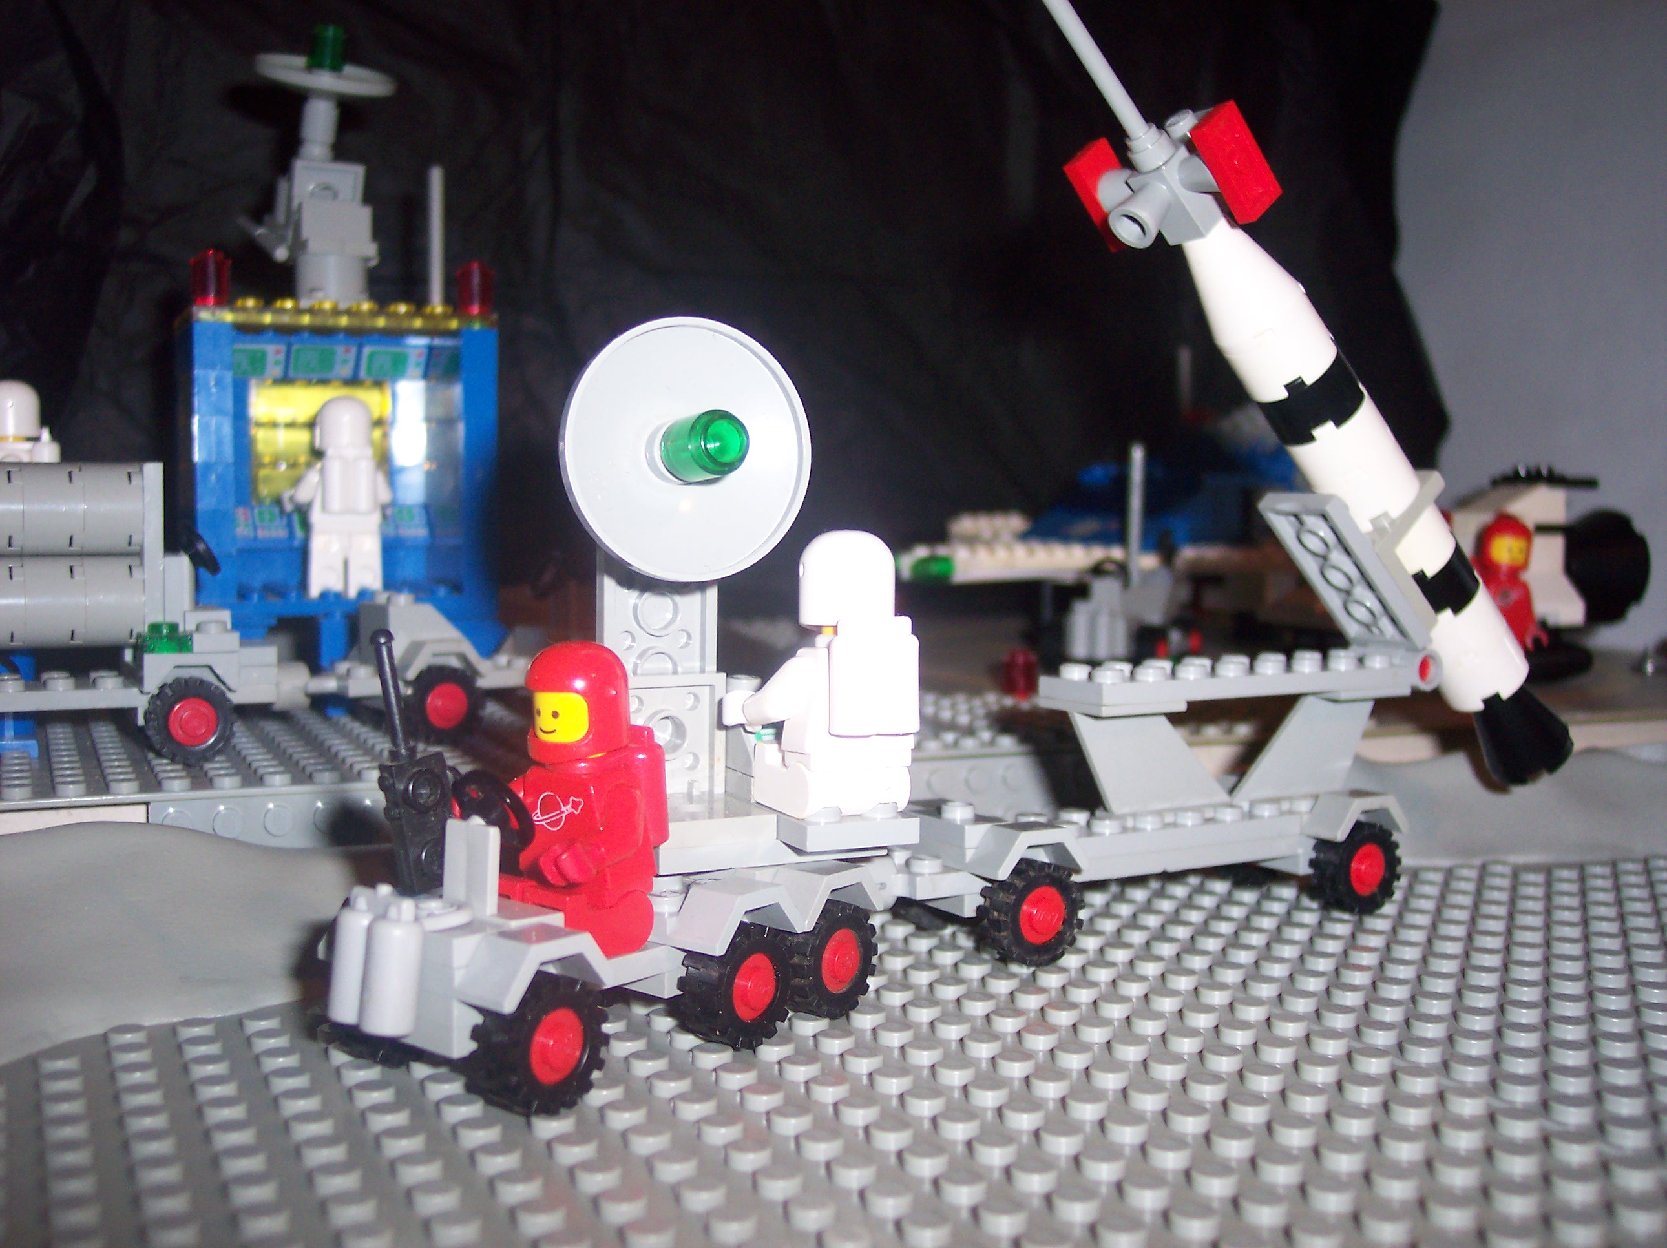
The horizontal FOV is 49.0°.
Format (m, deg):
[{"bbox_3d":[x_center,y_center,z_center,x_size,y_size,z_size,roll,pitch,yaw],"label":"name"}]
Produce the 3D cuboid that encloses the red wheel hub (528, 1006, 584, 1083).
[{"bbox_3d":[-0.031,0.045,0.196,0.005,0.009,0.009,4,5,40],"label":"red wheel hub"}]

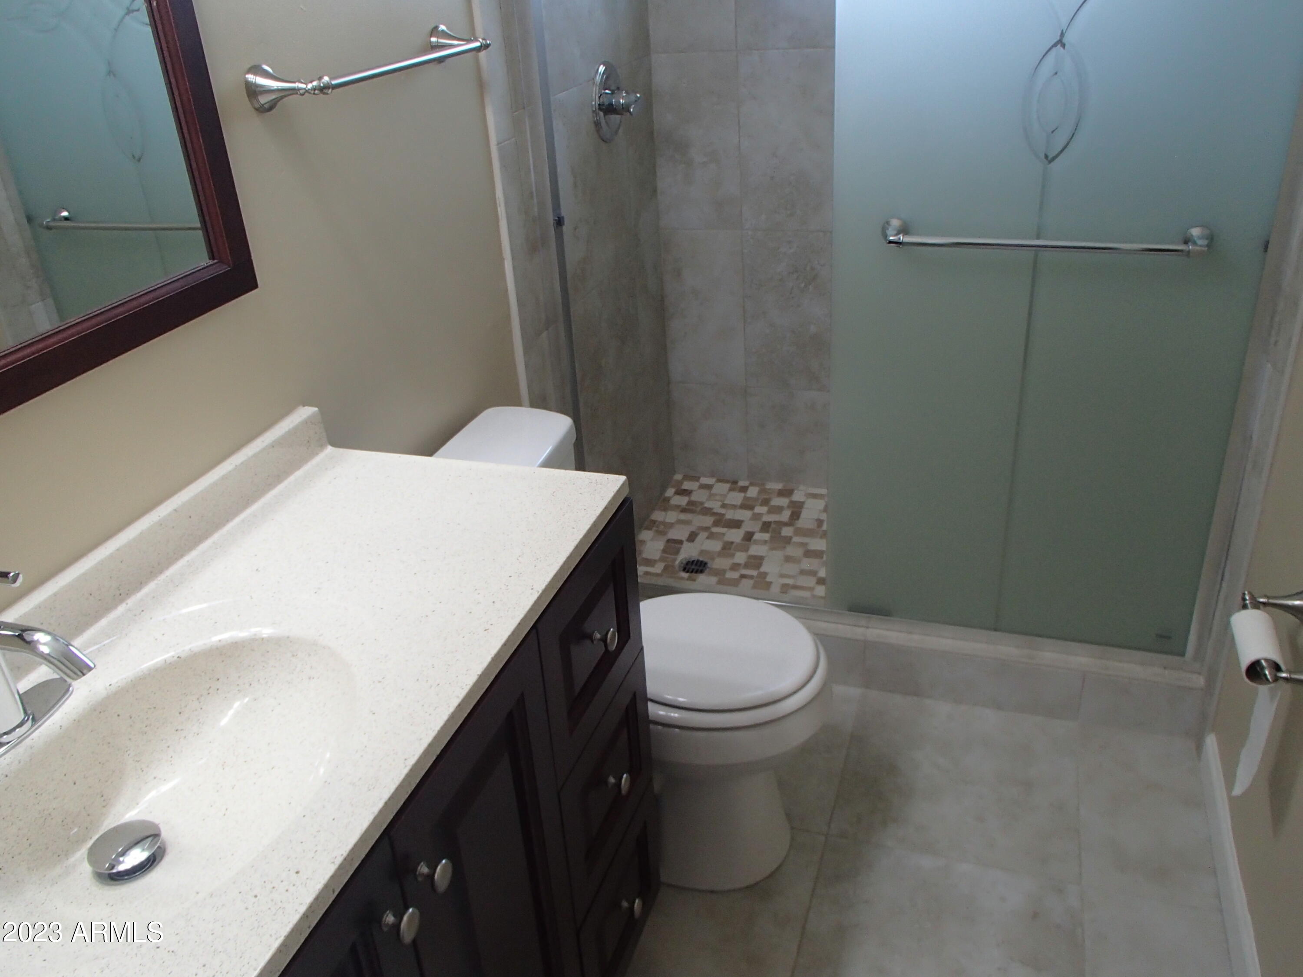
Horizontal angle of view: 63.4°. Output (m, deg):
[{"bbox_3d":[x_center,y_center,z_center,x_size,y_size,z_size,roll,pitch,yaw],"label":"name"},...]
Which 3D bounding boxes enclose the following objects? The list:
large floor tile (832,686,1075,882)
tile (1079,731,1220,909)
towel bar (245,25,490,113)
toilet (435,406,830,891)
[{"bbox_3d":[0.614,0.577,2.111,0.450,0.010,0.442,6,30,18],"label":"large floor tile"},{"bbox_3d":[0.938,0.609,2.005,0.234,0.010,0.442,6,30,18],"label":"tile"},{"bbox_3d":[-0.380,-0.618,1.529,0.089,0.059,0.534,6,30,18],"label":"towel bar"},{"bbox_3d":[-0.029,0.310,1.906,0.708,0.740,0.474,6,30,18],"label":"toilet"}]

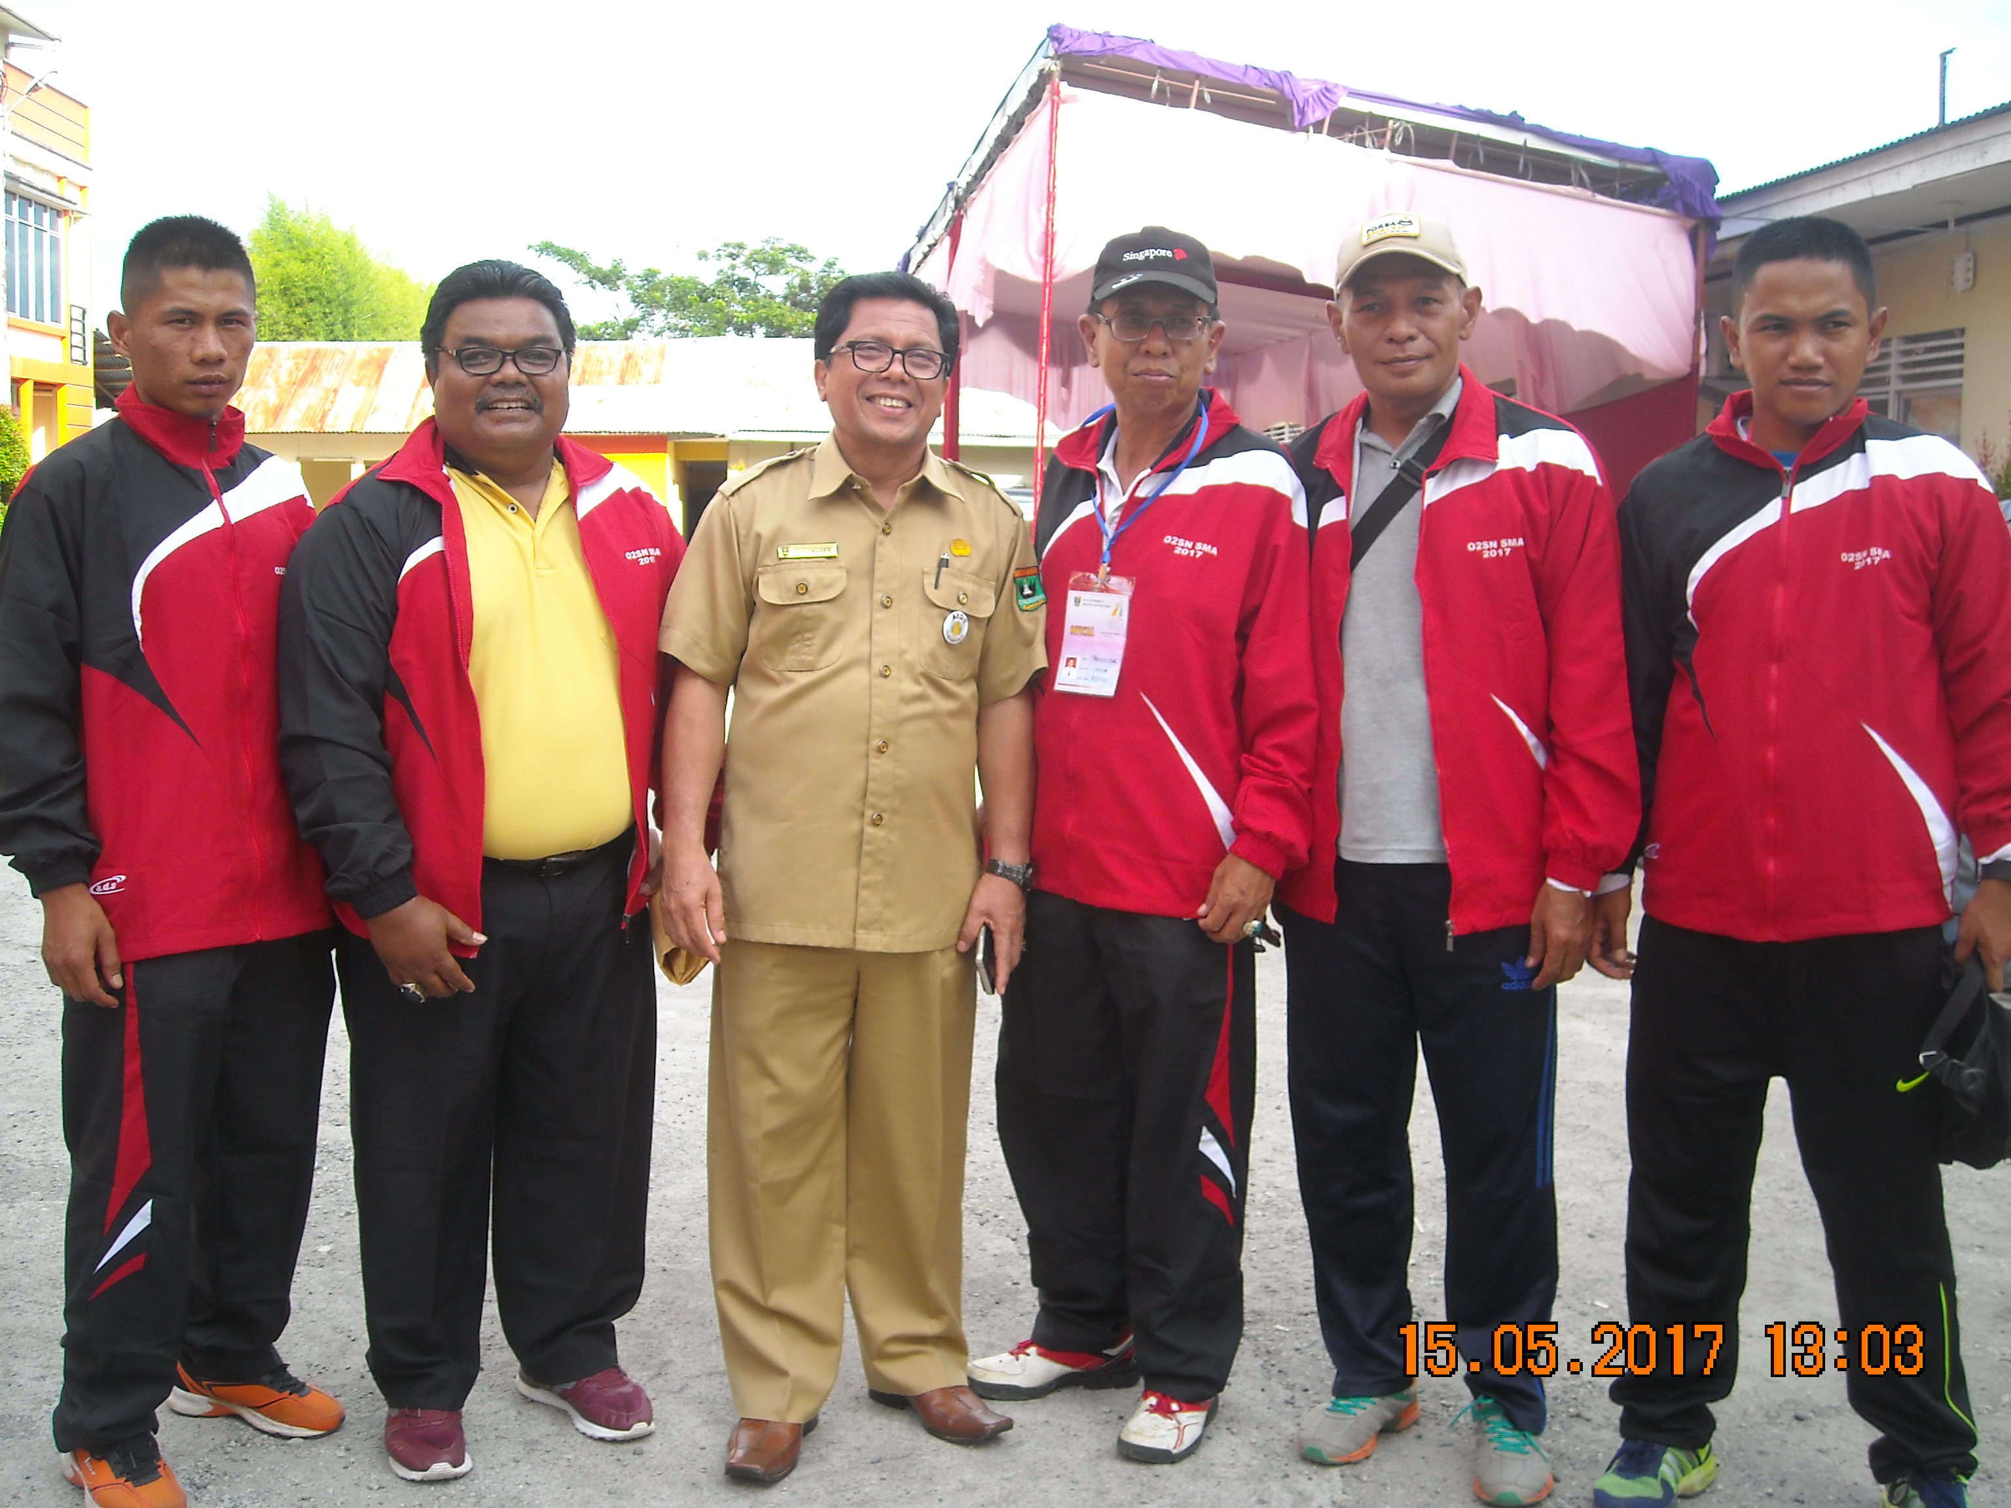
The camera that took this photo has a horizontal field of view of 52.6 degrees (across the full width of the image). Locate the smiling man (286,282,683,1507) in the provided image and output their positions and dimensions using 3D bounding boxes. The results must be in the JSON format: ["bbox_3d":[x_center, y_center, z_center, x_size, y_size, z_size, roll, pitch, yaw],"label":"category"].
[{"bbox_3d":[-0.715,0.155,2.855,0.600,1.655,0.420,-3,8,-23],"label":"smiling man"}]

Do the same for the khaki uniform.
[{"bbox_3d":[-0.214,0.252,2.847,0.500,1.385,0.340,-2,8,-15],"label":"khaki uniform"}]

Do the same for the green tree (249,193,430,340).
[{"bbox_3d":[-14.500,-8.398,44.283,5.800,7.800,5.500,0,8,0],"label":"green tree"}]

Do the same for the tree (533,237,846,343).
[{"bbox_3d":[-7.200,-8.902,49.260,9.000,7.500,8.000,0,8,0],"label":"tree"}]

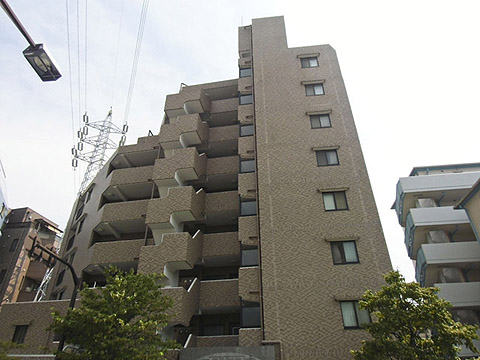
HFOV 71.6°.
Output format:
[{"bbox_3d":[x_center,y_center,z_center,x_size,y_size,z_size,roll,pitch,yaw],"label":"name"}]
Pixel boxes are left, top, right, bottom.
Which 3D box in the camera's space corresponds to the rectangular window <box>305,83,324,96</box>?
[{"bbox_3d":[5.099,-6.116,22.728,1.218,1.150,0.150,-3,-33,5],"label":"rectangular window"}]

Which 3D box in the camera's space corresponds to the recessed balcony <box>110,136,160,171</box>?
[{"bbox_3d":[-7.526,-1.728,25.442,3.200,2.850,1.500,-6,-34,8],"label":"recessed balcony"}]

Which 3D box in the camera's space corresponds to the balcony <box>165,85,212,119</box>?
[{"bbox_3d":[-3.777,-5.365,23.982,2.510,2.020,1.800,-5,-33,7],"label":"balcony"}]

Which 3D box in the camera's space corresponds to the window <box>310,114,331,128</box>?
[{"bbox_3d":[5.108,-3.693,21.135,1.218,1.150,0.150,-3,-33,5],"label":"window"}]

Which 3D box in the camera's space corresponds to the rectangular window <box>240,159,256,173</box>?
[{"bbox_3d":[0.496,-0.813,20.647,0.960,0.990,0.140,-3,-33,5],"label":"rectangular window"}]

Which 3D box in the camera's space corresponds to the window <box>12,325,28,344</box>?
[{"bbox_3d":[-12.466,8.814,18.853,0.830,1.060,0.150,-6,-34,8],"label":"window"}]

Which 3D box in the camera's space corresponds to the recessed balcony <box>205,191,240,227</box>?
[{"bbox_3d":[-1.033,1.900,22.335,2.300,1.480,2.000,-3,-33,5],"label":"recessed balcony"}]

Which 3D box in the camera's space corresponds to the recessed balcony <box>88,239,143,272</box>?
[{"bbox_3d":[-7.723,4.904,21.428,3.550,1.460,1.550,-5,-33,7],"label":"recessed balcony"}]

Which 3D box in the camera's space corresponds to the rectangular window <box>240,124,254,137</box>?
[{"bbox_3d":[0.487,-3.236,22.241,0.960,0.990,0.140,-3,-33,5],"label":"rectangular window"}]

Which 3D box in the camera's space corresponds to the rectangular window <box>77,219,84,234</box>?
[{"bbox_3d":[-13.040,3.901,27.240,0.150,1.150,1.300,24,-41,-32],"label":"rectangular window"}]

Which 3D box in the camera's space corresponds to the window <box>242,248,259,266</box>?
[{"bbox_3d":[0.521,3.996,17.108,0.920,1.010,0.150,-5,-33,7],"label":"window"}]

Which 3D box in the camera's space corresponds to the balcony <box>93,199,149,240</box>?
[{"bbox_3d":[-7.958,2.644,23.446,3.950,1.440,1.950,-3,-33,5],"label":"balcony"}]

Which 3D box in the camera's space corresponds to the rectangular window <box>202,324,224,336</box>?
[{"bbox_3d":[-1.482,8.520,18.391,1.220,0.930,0.150,-5,-33,7],"label":"rectangular window"}]

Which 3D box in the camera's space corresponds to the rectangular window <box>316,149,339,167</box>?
[{"bbox_3d":[5.035,-1.264,19.205,1.200,1.130,0.150,-3,-33,5],"label":"rectangular window"}]

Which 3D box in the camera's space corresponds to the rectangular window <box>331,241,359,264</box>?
[{"bbox_3d":[5.134,3.576,16.353,1.218,1.150,0.150,-3,-33,5],"label":"rectangular window"}]

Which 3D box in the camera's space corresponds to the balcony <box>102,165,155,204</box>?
[{"bbox_3d":[-7.967,0.221,25.039,3.950,1.440,1.950,-3,-33,5],"label":"balcony"}]

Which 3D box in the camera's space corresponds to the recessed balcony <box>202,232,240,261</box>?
[{"bbox_3d":[-1.040,4.119,20.095,2.230,1.420,1.380,-5,-33,7],"label":"recessed balcony"}]

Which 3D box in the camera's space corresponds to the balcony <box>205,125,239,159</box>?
[{"bbox_3d":[-1.077,-2.954,24.828,2.260,1.480,1.580,-5,-33,7],"label":"balcony"}]

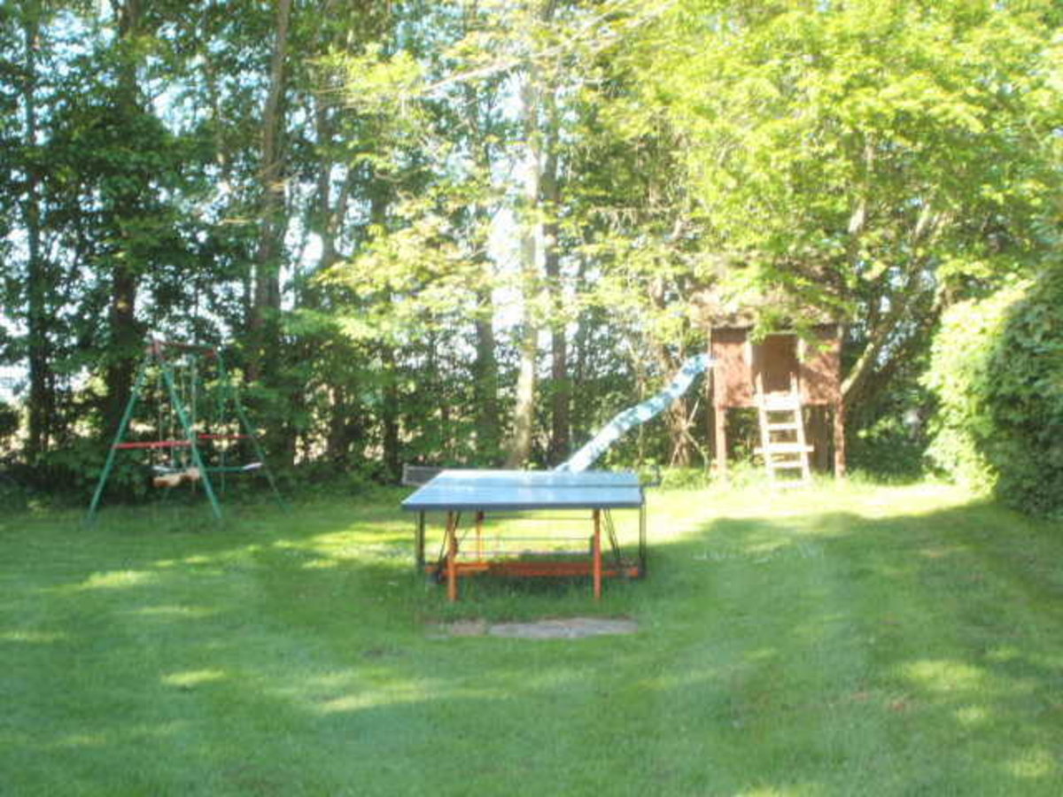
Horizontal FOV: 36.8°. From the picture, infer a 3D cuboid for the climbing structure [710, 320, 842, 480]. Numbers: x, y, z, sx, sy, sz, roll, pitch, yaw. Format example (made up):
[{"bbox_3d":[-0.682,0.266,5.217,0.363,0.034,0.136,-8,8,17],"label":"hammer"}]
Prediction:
[{"bbox_3d":[3.240,0.014,21.410,1.780,2.150,1.600,0,2,3],"label":"climbing structure"}]

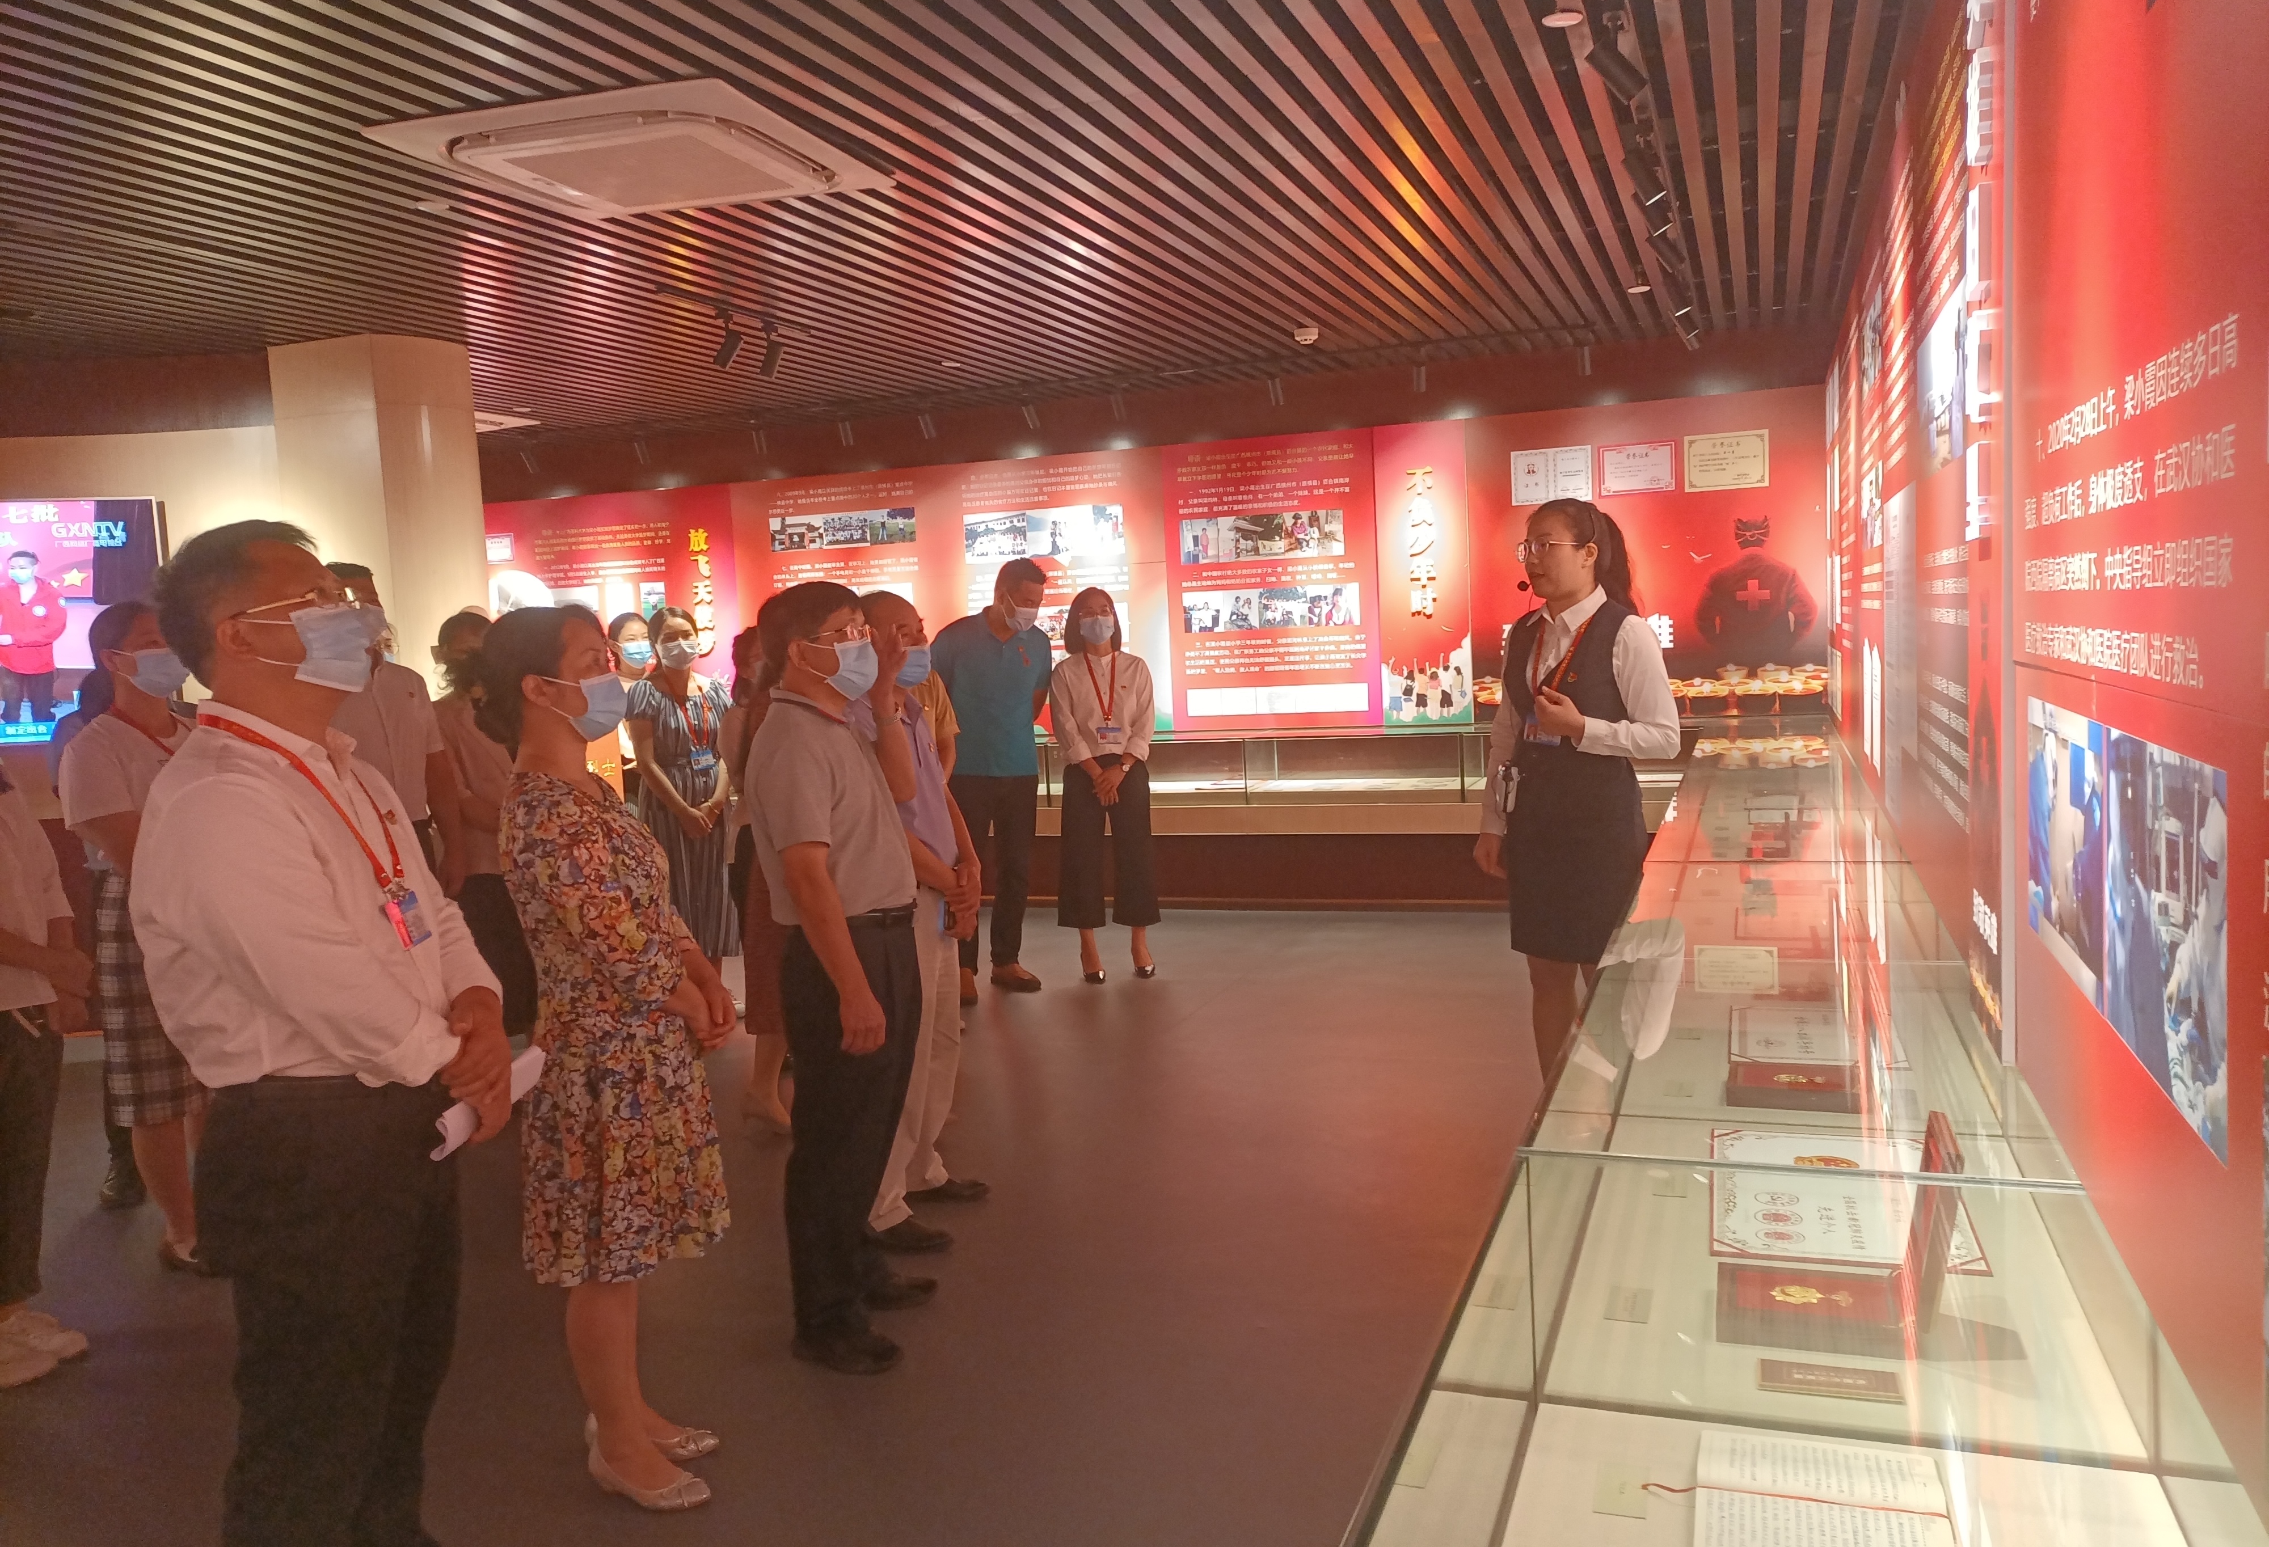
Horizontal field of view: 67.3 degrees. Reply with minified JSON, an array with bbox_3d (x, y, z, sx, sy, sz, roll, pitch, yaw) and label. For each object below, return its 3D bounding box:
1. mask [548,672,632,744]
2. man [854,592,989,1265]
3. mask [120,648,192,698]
[{"bbox_3d":[-0.938,-0.114,2.930,0.130,0.120,0.140,-15,6,-4],"label":"mask"},{"bbox_3d":[-0.555,0.330,4.260,0.380,1.600,0.500,-1,5,18],"label":"man"},{"bbox_3d":[-2.315,-0.242,4.050,0.125,0.120,0.140,-15,4,4],"label":"mask"}]

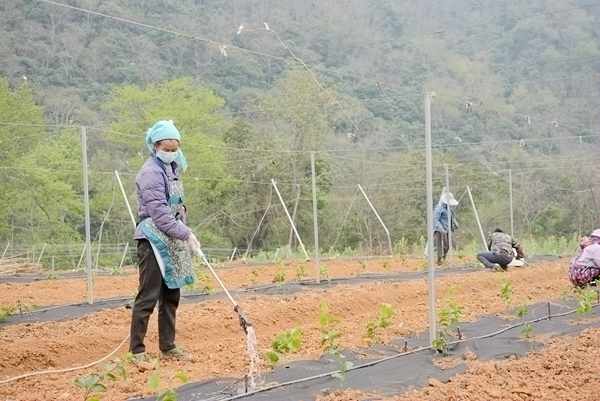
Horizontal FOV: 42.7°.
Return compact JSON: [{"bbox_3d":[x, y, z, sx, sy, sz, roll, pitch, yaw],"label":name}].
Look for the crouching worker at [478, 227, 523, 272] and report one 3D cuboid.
[{"bbox_3d":[3.489,0.853,13.350,0.750,0.760,0.680,-2,-1,-18],"label":"crouching worker"}]

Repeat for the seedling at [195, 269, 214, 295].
[{"bbox_3d":[-1.133,0.961,9.100,0.240,0.310,0.220,-2,-1,0],"label":"seedling"}]

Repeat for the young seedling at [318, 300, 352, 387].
[{"bbox_3d":[0.196,0.816,4.350,0.210,0.480,0.200,-2,-1,0],"label":"young seedling"}]

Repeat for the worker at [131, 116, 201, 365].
[{"bbox_3d":[-0.898,0.270,5.120,0.400,1.590,0.460,-2,-1,34],"label":"worker"}]

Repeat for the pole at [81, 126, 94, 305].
[{"bbox_3d":[-2.266,0.163,8.210,0.045,1.899,0.045,-2,-1,-15],"label":"pole"}]

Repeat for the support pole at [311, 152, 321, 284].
[{"bbox_3d":[0.220,0.255,10.870,0.050,1.870,0.050,-2,-1,0],"label":"support pole"}]

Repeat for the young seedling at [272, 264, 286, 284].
[{"bbox_3d":[-0.289,1.049,10.800,0.197,0.296,0.187,-1,-1,-2],"label":"young seedling"}]

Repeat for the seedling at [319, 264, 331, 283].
[{"bbox_3d":[0.359,1.071,11.250,0.176,0.264,0.167,-1,-1,2],"label":"seedling"}]

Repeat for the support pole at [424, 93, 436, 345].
[{"bbox_3d":[0.983,0.141,5.780,0.045,1.899,0.045,-1,-1,10],"label":"support pole"}]

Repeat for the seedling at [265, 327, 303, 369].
[{"bbox_3d":[-0.104,0.936,4.850,0.250,0.280,0.230,-2,-1,0],"label":"seedling"}]

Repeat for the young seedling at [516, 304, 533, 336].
[{"bbox_3d":[1.814,0.970,6.200,0.120,0.270,0.120,-2,-1,0],"label":"young seedling"}]

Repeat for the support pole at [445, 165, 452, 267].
[{"bbox_3d":[2.696,0.272,13.930,0.050,1.870,0.050,-2,-1,0],"label":"support pole"}]

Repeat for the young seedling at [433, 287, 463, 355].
[{"bbox_3d":[1.052,0.856,5.470,0.214,0.485,0.203,-1,-1,11],"label":"young seedling"}]

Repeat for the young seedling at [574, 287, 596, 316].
[{"bbox_3d":[2.828,1.000,7.600,0.218,0.297,0.207,-2,-1,20],"label":"young seedling"}]

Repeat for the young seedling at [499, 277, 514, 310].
[{"bbox_3d":[2.099,0.946,7.800,0.170,0.350,0.170,-2,-1,0],"label":"young seedling"}]

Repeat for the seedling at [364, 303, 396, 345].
[{"bbox_3d":[0.596,0.914,5.680,0.237,0.318,0.225,-1,-1,6],"label":"seedling"}]

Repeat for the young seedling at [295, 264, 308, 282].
[{"bbox_3d":[0.022,1.061,11.150,0.203,0.262,0.193,-1,-1,0],"label":"young seedling"}]

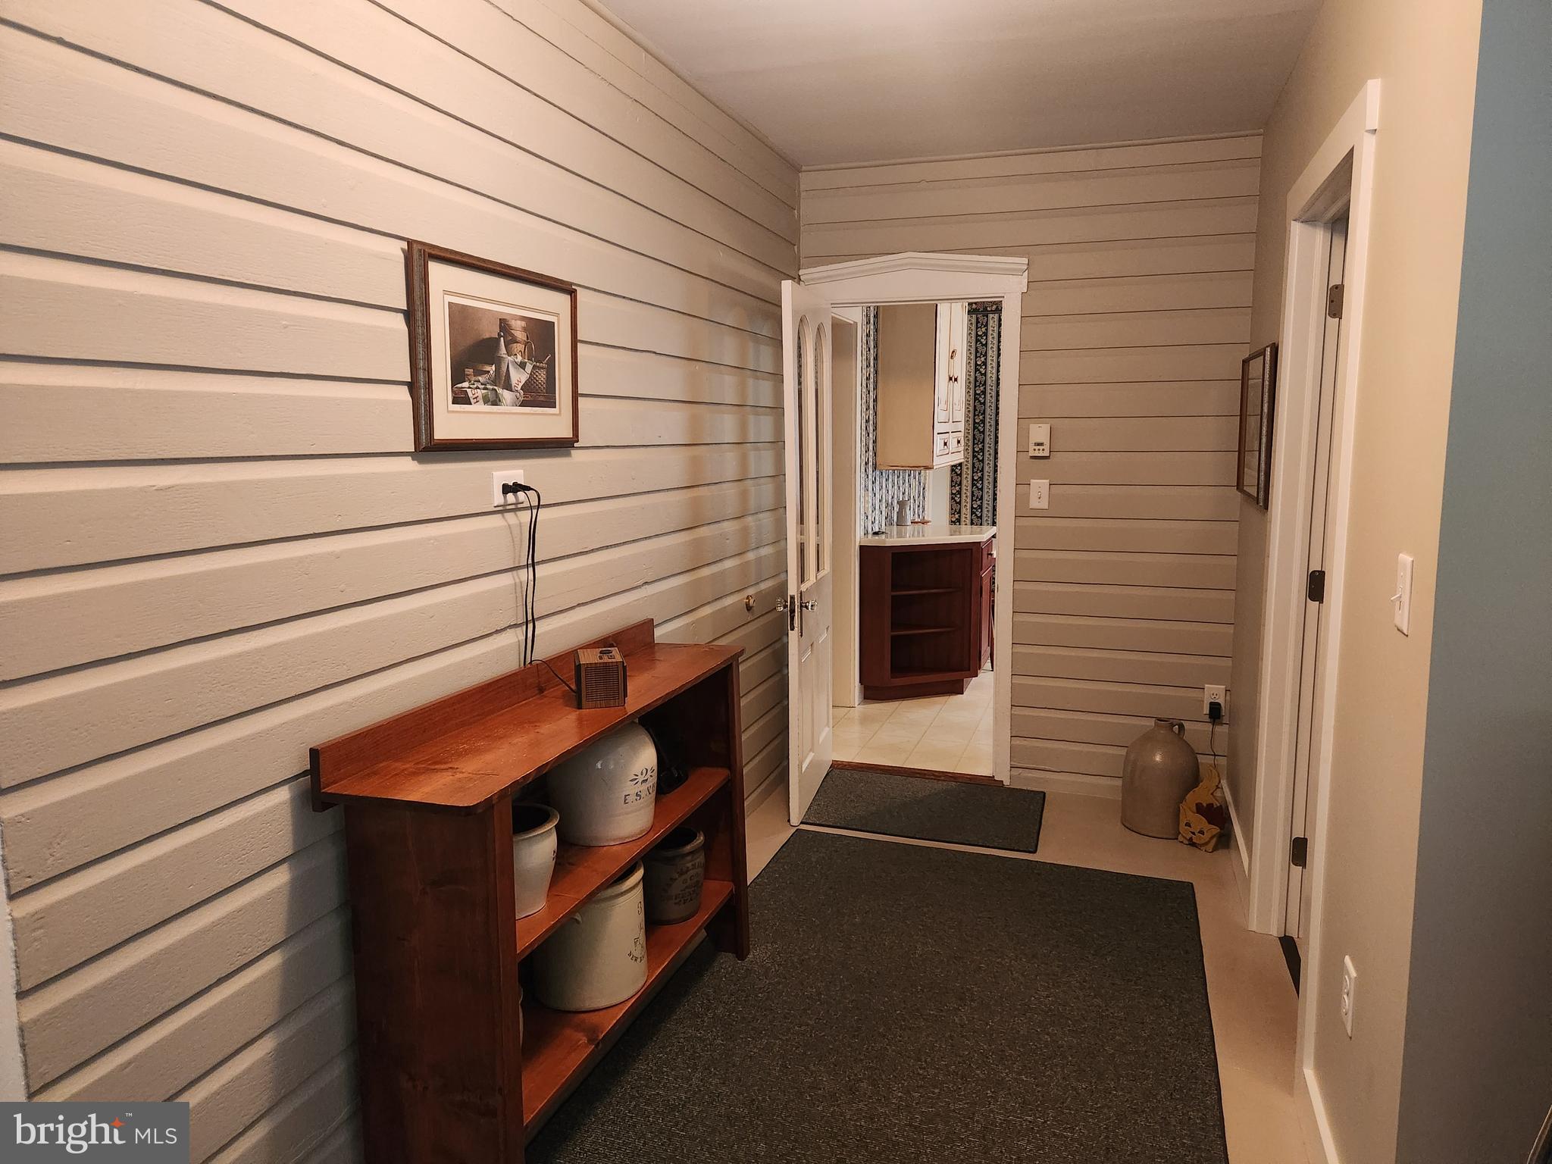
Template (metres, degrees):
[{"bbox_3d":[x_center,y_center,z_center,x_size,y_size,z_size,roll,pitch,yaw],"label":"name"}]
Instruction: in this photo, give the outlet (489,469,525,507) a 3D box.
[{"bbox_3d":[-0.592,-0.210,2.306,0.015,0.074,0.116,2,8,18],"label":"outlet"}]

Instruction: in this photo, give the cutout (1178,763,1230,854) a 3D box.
[{"bbox_3d":[1.491,0.788,3.609,0.035,0.300,0.170,-9,11,-44],"label":"cutout"}]

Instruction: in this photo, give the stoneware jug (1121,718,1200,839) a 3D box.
[{"bbox_3d":[1.428,0.703,3.822,0.270,0.410,0.270,2,8,18],"label":"stoneware jug"}]

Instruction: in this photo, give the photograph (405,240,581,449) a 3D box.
[{"bbox_3d":[-0.583,-0.491,2.251,0.036,0.393,0.615,2,8,18],"label":"photograph"}]

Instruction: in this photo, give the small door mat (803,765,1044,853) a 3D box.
[{"bbox_3d":[0.582,0.880,4.072,0.905,0.010,0.650,2,9,19],"label":"small door mat"}]

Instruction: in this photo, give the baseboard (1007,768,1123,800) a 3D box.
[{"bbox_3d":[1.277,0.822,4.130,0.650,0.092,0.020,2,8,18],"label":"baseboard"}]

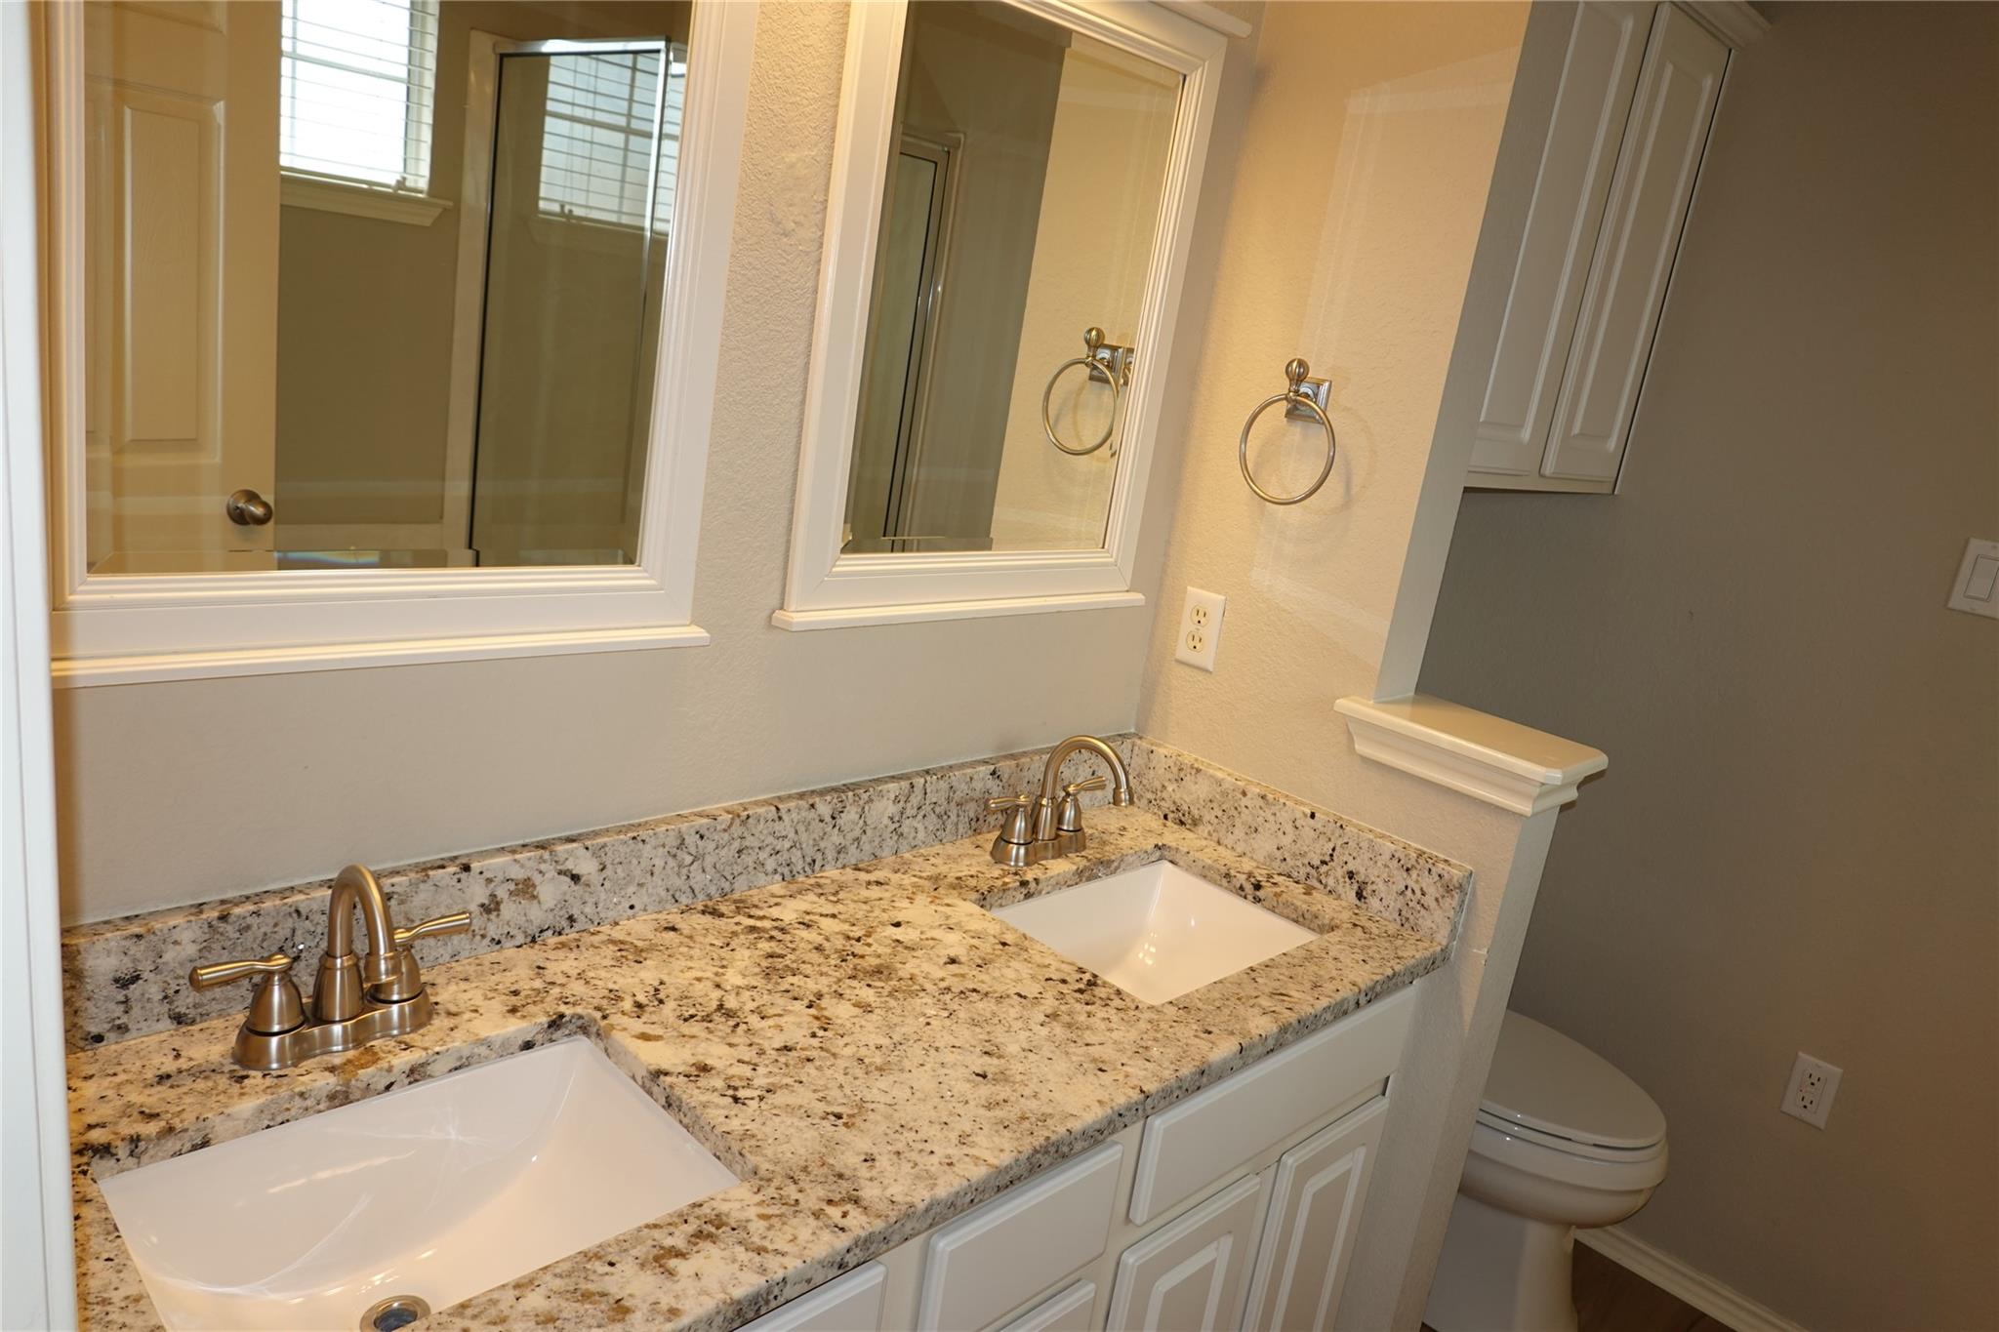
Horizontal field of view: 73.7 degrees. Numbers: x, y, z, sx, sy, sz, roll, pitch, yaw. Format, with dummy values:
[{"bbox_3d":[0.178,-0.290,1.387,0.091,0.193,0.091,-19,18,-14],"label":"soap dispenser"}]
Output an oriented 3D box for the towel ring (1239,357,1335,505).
[{"bbox_3d":[0.406,-0.320,1.829,0.062,0.195,0.151,-6,21,-45],"label":"towel ring"}]

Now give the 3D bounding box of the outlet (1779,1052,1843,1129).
[{"bbox_3d":[1.397,0.732,2.291,0.008,0.115,0.071,-6,21,-45],"label":"outlet"}]

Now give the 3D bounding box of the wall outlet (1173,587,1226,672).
[{"bbox_3d":[0.301,-0.055,2.000,0.008,0.115,0.071,-6,21,-45],"label":"wall outlet"}]

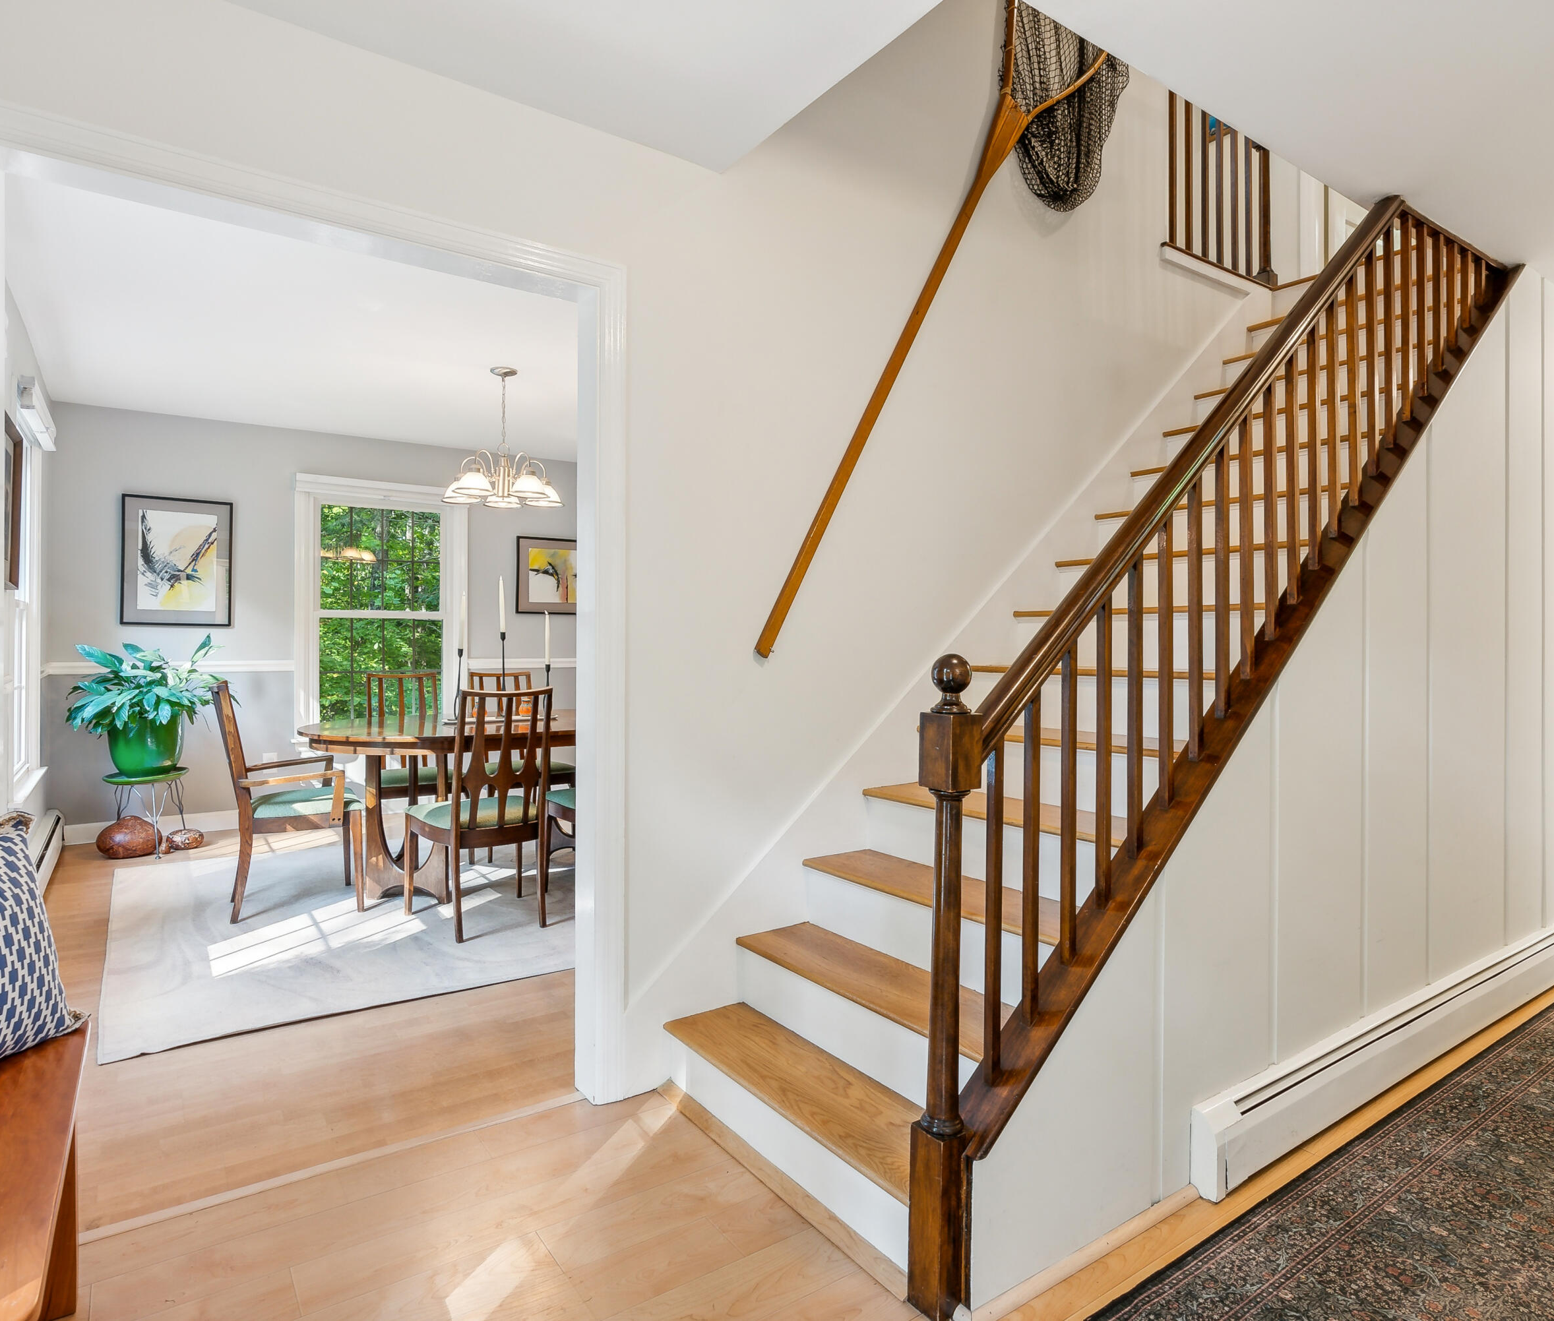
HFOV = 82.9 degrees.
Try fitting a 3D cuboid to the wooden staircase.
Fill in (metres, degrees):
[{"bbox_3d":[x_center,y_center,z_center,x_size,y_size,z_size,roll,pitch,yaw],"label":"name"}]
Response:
[{"bbox_3d":[1.240,-0.271,2.698,3.081,2.712,1.036,0,0,-35],"label":"wooden staircase"}]

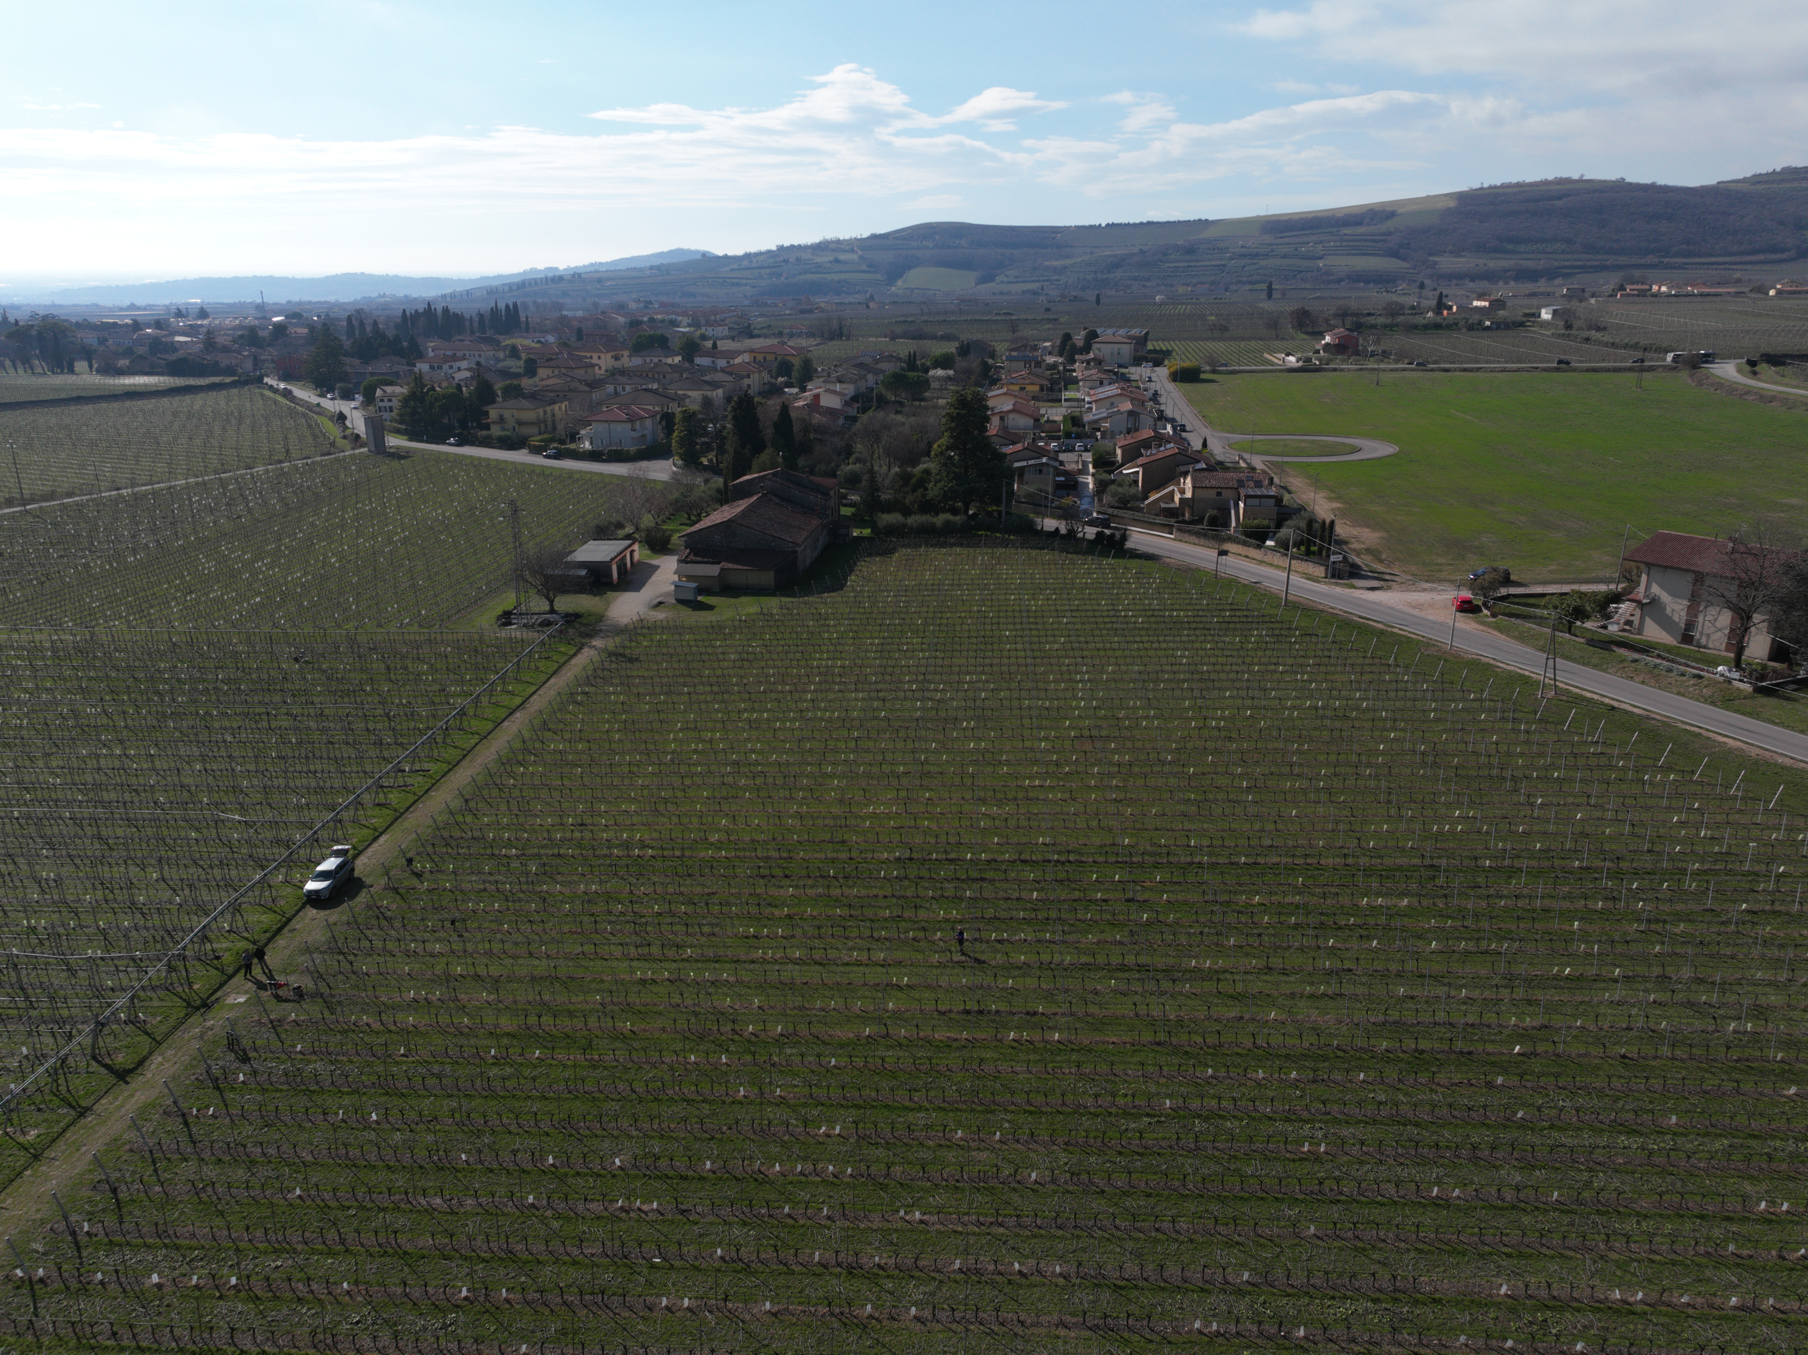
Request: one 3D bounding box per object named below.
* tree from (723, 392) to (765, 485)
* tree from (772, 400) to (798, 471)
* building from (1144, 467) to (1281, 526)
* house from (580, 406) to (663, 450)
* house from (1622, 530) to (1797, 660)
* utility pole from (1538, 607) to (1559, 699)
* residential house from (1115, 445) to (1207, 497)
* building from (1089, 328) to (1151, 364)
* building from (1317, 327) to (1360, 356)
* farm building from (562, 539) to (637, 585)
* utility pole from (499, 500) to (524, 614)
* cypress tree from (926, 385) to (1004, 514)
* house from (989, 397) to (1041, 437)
[{"bbox_3d":[-27.860,-40.640,219.100,7.000,18.380,7.000,0,18,0],"label":"tree"},{"bbox_3d":[-22.230,-44.254,235.419,4.200,14.200,4.200,0,18,0],"label":"tree"},{"bbox_3d":[44.685,-26.346,182.670,18.200,7.000,11.500,1,18,4],"label":"building"},{"bbox_3d":[-65.731,-58.196,291.201,12.000,8.400,15.000,3,18,10],"label":"house"},{"bbox_3d":[78.387,-8.262,119.925,11.500,9.000,13.800,-13,22,-35],"label":"house"},{"bbox_3d":[56.588,-2.044,108.918,1.800,7.800,0.500,-7,19,-21],"label":"utility pole"},{"bbox_3d":[45.000,-35.740,212.700,13.200,8.090,10.800,2,18,6],"label":"residential house"},{"bbox_3d":[85.540,-128.790,490.500,23.000,11.000,27.000,4,19,13],"label":"building"},{"bbox_3d":[155.637,-120.405,449.377,12.500,9.200,12.000,3,18,8],"label":"building"},{"bbox_3d":[-39.970,-15.410,166.790,6.700,3.100,13.400,1,18,3],"label":"farm building"},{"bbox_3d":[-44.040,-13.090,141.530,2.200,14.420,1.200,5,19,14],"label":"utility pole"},{"bbox_3d":[9.630,-35.140,195.080,11.800,19.890,11.800,0,18,0],"label":"cypress tree"},{"bbox_3d":[25.332,-58.734,284.579,11.600,8.600,13.500,3,18,8],"label":"house"}]

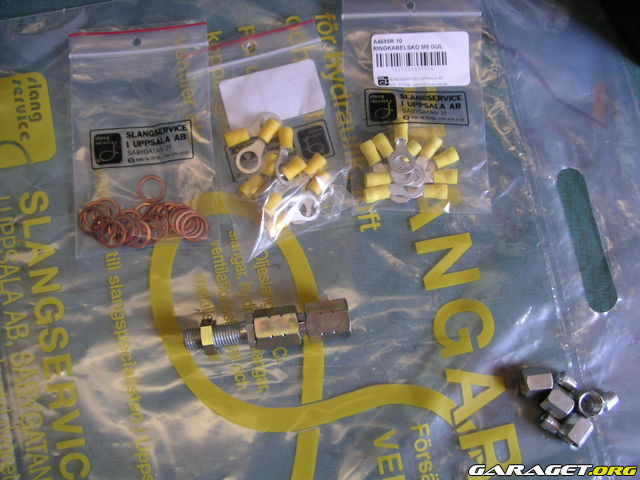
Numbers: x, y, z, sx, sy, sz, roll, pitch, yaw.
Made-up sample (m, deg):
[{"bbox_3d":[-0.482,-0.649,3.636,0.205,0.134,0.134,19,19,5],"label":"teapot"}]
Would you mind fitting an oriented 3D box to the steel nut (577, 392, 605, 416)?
[{"bbox_3d":[0.145,0.088,0.381,0.015,0.014,0.015,0,80,6],"label":"steel nut"}]

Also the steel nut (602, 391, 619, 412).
[{"bbox_3d":[0.159,0.088,0.385,0.009,0.009,0.011,45,85,5],"label":"steel nut"}]

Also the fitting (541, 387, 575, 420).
[{"bbox_3d":[0.129,0.088,0.381,0.014,0.014,0.016,35,84,4],"label":"fitting"}]

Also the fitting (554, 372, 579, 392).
[{"bbox_3d":[0.133,0.076,0.378,0.010,0.008,0.008,34,82,7],"label":"fitting"}]

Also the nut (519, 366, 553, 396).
[{"bbox_3d":[0.118,0.077,0.384,0.014,0.014,0.016,-7,83,-1],"label":"nut"}]

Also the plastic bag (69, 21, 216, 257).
[{"bbox_3d":[-0.103,-0.060,0.403,0.081,0.008,0.134,-4,83,-1],"label":"plastic bag"}]

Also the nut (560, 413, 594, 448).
[{"bbox_3d":[0.139,0.103,0.380,0.016,0.014,0.014,35,84,4],"label":"nut"}]

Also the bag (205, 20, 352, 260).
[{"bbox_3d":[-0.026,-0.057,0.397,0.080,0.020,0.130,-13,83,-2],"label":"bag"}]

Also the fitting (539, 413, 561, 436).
[{"bbox_3d":[0.125,0.101,0.383,0.011,0.009,0.009,32,84,4],"label":"fitting"}]

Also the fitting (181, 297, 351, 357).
[{"bbox_3d":[-0.029,0.048,0.385,0.090,0.020,0.021,-7,83,-1],"label":"fitting"}]

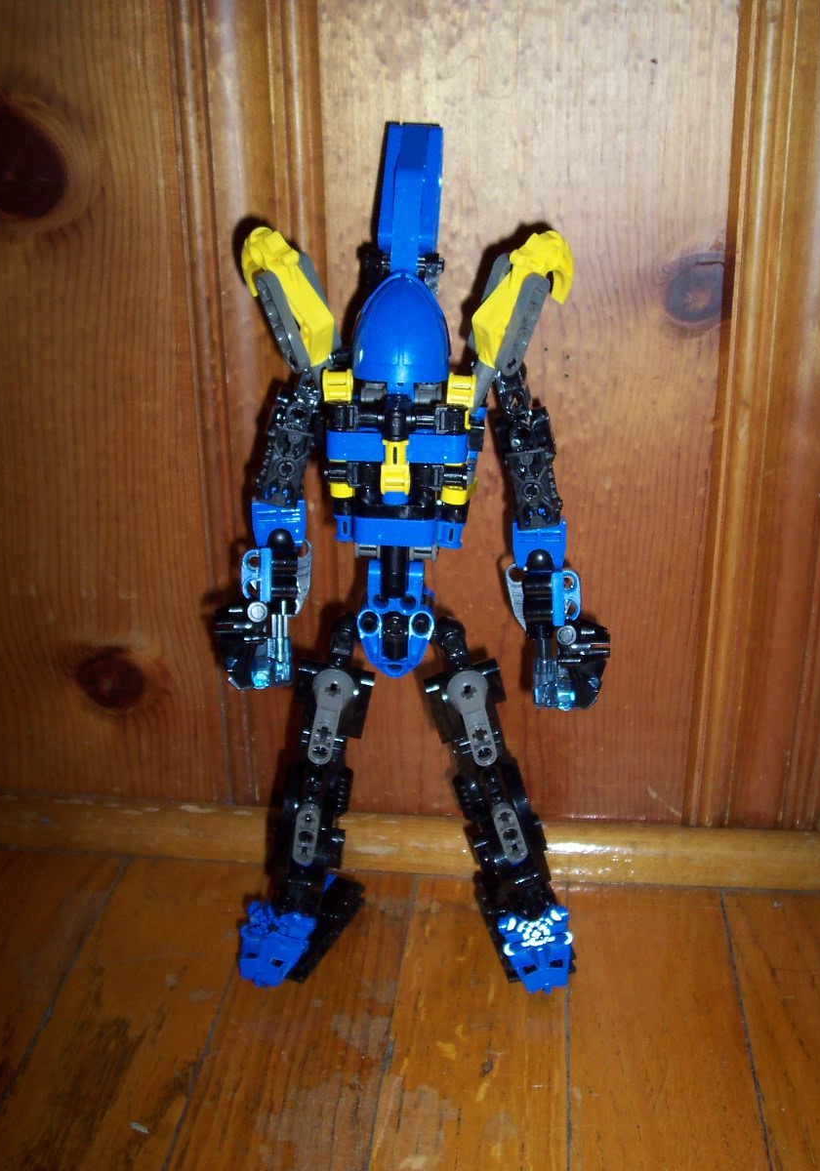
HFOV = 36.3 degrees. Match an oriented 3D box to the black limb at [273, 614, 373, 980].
[{"bbox_3d":[-0.031,0.068,0.433,0.033,0.119,0.055,14,23,11],"label":"black limb"}]

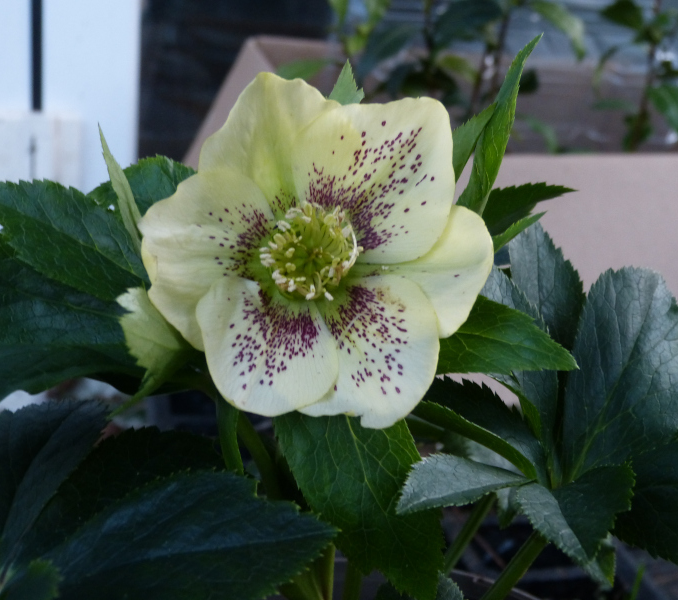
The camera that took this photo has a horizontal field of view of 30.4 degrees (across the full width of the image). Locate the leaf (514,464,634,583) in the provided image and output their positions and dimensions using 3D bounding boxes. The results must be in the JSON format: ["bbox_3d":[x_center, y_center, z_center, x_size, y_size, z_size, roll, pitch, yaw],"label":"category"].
[{"bbox_3d":[0.054,0.051,0.288,0.025,0.012,0.034,-8,41,-13],"label":"leaf"}]

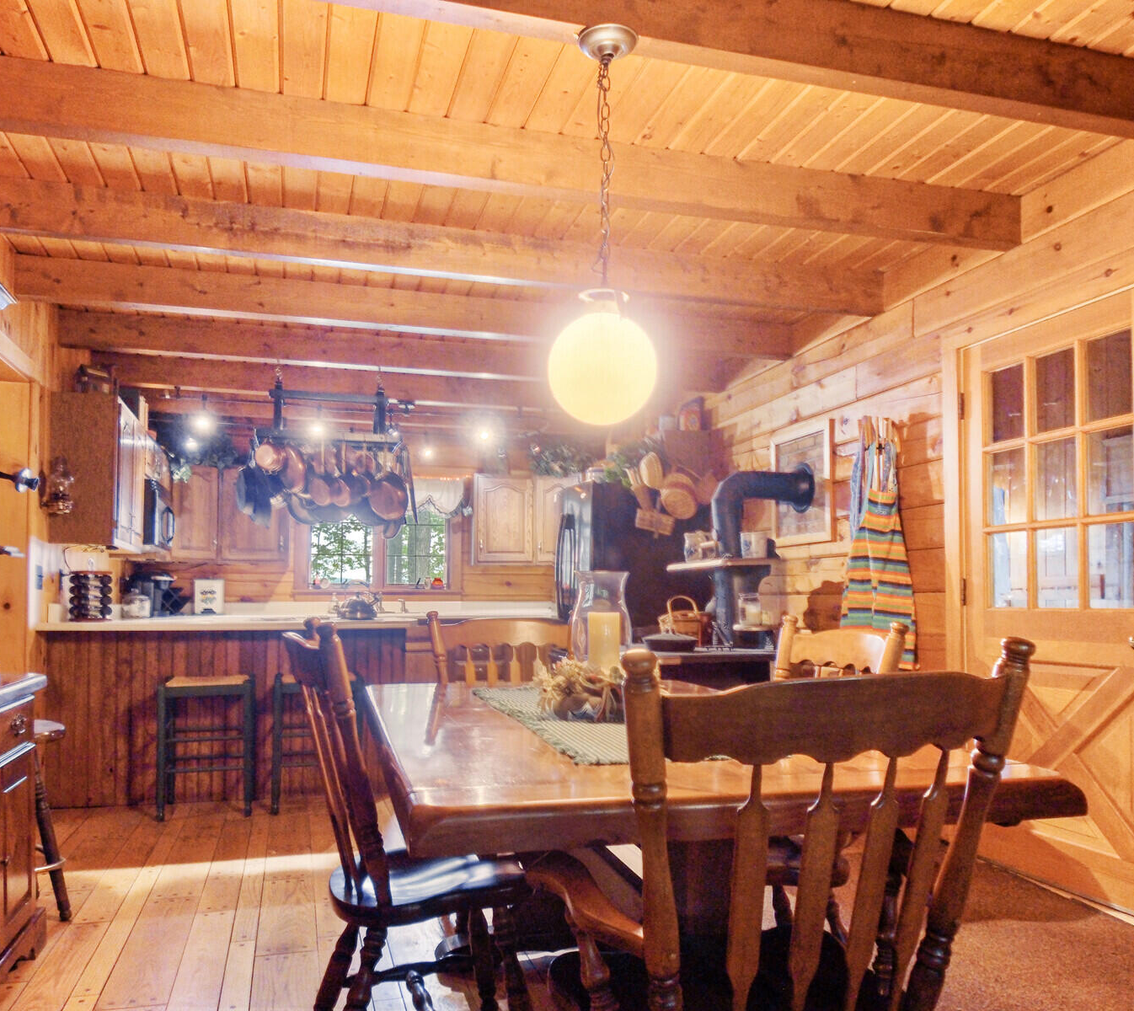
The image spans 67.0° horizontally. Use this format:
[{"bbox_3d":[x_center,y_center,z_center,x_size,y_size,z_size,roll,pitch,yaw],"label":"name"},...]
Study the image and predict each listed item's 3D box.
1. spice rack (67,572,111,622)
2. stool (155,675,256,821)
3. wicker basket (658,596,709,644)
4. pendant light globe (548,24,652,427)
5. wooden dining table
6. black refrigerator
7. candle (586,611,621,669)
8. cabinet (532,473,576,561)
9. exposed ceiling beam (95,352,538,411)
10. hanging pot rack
[{"bbox_3d":[-2.453,0.460,4.400,0.210,0.250,0.210,2,-5,-24],"label":"spice rack"},{"bbox_3d":[-1.765,1.175,4.220,0.430,0.640,0.380,1,-5,-16],"label":"stool"},{"bbox_3d":[0.590,0.592,4.380,0.240,0.260,0.200,1,-4,-16],"label":"wicker basket"},{"bbox_3d":[0.086,-0.659,2.020,0.250,0.940,0.250,0,-4,0],"label":"pendant light globe"},{"bbox_3d":[0.069,0.891,2.120,1.070,0.750,1.760,1,-5,-14],"label":"wooden dining table"},{"bbox_3d":[0.403,0.785,5.749,0.780,1.750,0.840,1,-5,-16],"label":"black refrigerator"},{"bbox_3d":[0.096,0.361,2.200,0.082,0.185,0.082,1,-4,-16],"label":"candle"},{"bbox_3d":[-0.094,0.141,7.477,0.450,0.745,0.320,1,-5,-16],"label":"cabinet"},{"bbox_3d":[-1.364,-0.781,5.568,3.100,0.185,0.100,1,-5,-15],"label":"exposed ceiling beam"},{"bbox_3d":[-1.308,-0.296,4.720,0.930,0.850,0.400,1,-4,-16],"label":"hanging pot rack"}]

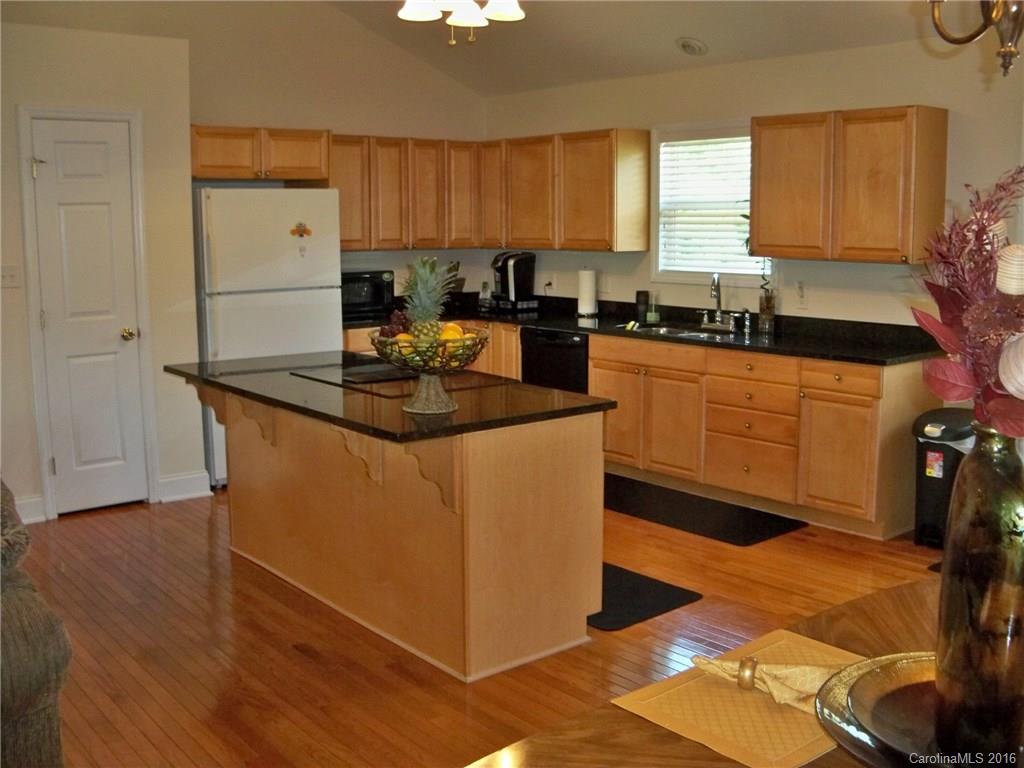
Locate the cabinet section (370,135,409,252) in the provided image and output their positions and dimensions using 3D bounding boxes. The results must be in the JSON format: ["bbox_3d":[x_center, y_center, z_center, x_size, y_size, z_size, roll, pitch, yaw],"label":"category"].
[{"bbox_3d":[-0.927,-1.308,7.139,0.322,0.750,0.320,-8,12,-41],"label":"cabinet section"}]

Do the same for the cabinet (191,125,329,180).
[{"bbox_3d":[-1.668,-1.465,6.615,0.949,0.318,0.325,-7,12,-39],"label":"cabinet"}]

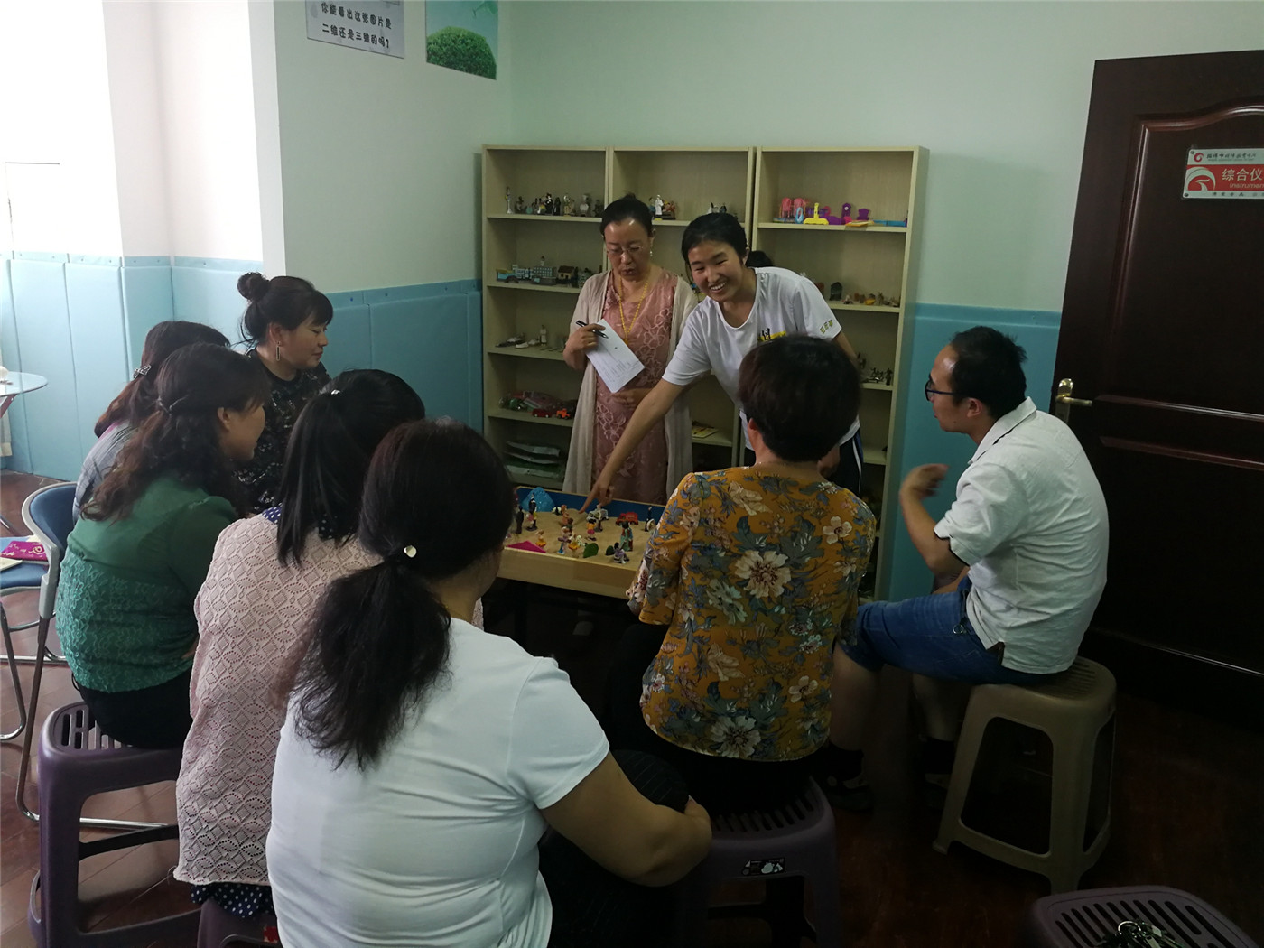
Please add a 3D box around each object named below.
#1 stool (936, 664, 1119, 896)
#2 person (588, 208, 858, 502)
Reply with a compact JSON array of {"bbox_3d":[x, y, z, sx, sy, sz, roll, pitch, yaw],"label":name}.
[{"bbox_3d":[0.999,0.735,2.486,0.345,0.450,0.310,9,15,30],"label":"stool"},{"bbox_3d":[0.309,0.050,2.910,0.760,1.560,0.500,6,14,20],"label":"person"}]

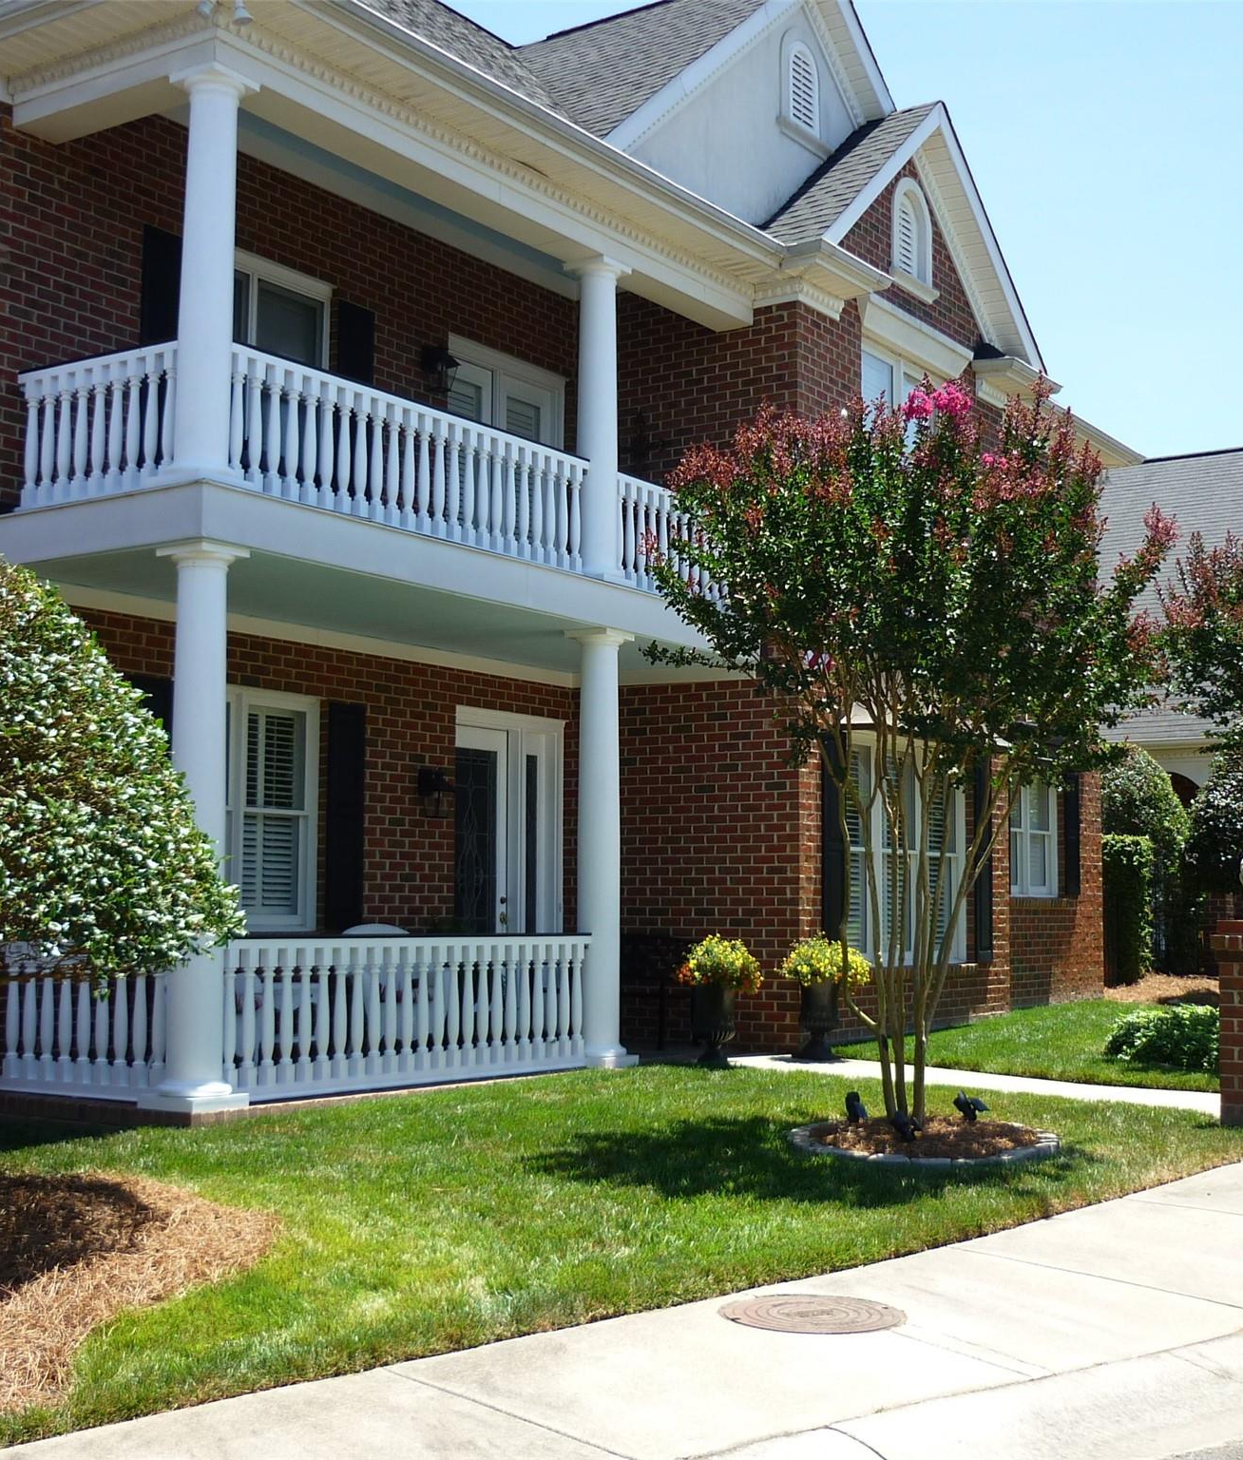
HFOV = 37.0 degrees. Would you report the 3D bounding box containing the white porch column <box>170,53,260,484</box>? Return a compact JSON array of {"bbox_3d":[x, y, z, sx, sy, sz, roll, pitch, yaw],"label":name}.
[{"bbox_3d":[-2.294,-2.482,10.330,0.340,2.310,0.340,-4,-7,36],"label":"white porch column"}]

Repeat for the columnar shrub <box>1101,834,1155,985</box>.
[{"bbox_3d":[5.959,2.123,22.000,0.720,1.830,0.720,-3,-6,34],"label":"columnar shrub"}]

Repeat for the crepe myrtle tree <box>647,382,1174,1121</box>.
[{"bbox_3d":[1.538,0.087,9.880,2.750,3.970,2.700,-1,-5,9],"label":"crepe myrtle tree"}]

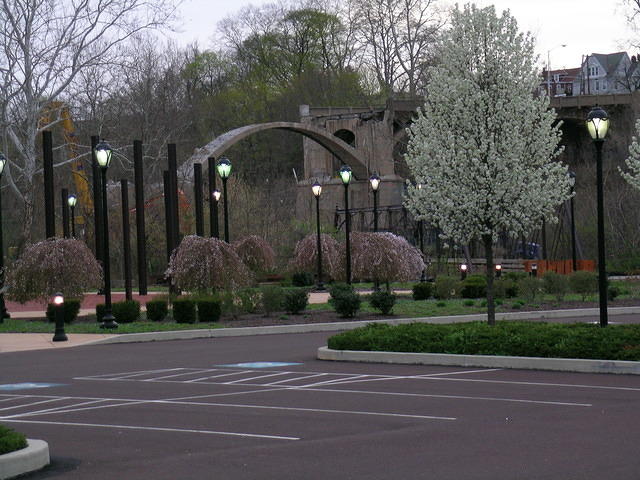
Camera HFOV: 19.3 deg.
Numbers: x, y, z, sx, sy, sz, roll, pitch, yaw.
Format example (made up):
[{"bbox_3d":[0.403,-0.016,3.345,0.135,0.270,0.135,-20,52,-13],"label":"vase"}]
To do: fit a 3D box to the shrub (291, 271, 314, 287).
[{"bbox_3d":[-0.778,1.815,87.761,1.067,0.698,1.067,-2,0,0],"label":"shrub"}]

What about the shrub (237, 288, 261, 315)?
[{"bbox_3d":[-2.072,1.771,54.739,0.694,0.726,0.694,-2,0,0],"label":"shrub"}]

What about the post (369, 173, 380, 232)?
[{"bbox_3d":[2.022,-0.277,67.500,0.410,4.280,0.410,-2,0,0],"label":"post"}]

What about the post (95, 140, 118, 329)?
[{"bbox_3d":[-4.894,-0.126,43.300,0.410,4.319,0.410,-2,0,0],"label":"post"}]

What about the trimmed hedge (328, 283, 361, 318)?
[{"bbox_3d":[0.585,1.450,45.000,0.760,0.847,0.740,-2,0,0],"label":"trimmed hedge"}]

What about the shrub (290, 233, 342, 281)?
[{"bbox_3d":[-0.162,0.897,93.697,2.733,2.509,2.733,-2,0,0],"label":"shrub"}]

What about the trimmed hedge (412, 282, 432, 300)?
[{"bbox_3d":[3.399,1.692,62.083,0.689,0.586,0.689,-2,0,0],"label":"trimmed hedge"}]

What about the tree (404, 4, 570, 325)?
[{"bbox_3d":[3.189,-1.281,35.800,3.100,6.341,3.100,-2,0,0],"label":"tree"}]

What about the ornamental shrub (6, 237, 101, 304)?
[{"bbox_3d":[-8.777,1.147,62.207,3.167,2.391,3.167,-2,0,0],"label":"ornamental shrub"}]

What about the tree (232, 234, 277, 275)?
[{"bbox_3d":[-3.067,0.832,86.000,2.000,2.076,2.000,-2,0,0],"label":"tree"}]

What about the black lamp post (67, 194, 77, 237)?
[{"bbox_3d":[-11.171,0.091,85.500,0.410,4.309,0.410,-2,0,0],"label":"black lamp post"}]

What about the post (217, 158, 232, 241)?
[{"bbox_3d":[-2.678,-0.187,54.300,0.410,4.322,0.410,-2,0,0],"label":"post"}]

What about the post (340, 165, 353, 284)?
[{"bbox_3d":[0.924,-0.329,62.000,0.410,4.309,0.410,-2,0,0],"label":"post"}]

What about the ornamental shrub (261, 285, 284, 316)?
[{"bbox_3d":[-1.271,1.636,51.000,0.676,0.865,0.750,-2,1,0],"label":"ornamental shrub"}]

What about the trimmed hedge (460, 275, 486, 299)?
[{"bbox_3d":[5.104,1.541,62.500,0.895,0.795,0.850,-2,1,0],"label":"trimmed hedge"}]

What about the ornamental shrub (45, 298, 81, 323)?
[{"bbox_3d":[-6.678,1.832,49.000,0.909,0.624,0.900,-2,1,0],"label":"ornamental shrub"}]

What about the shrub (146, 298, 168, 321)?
[{"bbox_3d":[-4.076,1.756,47.300,0.540,0.527,0.540,-2,0,0],"label":"shrub"}]

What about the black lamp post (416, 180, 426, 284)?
[{"bbox_3d":[4.840,-0.367,89.465,0.460,4.720,0.460,-2,0,0],"label":"black lamp post"}]

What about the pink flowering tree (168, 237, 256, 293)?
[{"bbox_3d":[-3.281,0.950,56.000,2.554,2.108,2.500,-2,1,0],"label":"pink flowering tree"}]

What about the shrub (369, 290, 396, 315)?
[{"bbox_3d":[1.707,1.707,51.500,0.765,0.655,0.750,-2,1,0],"label":"shrub"}]

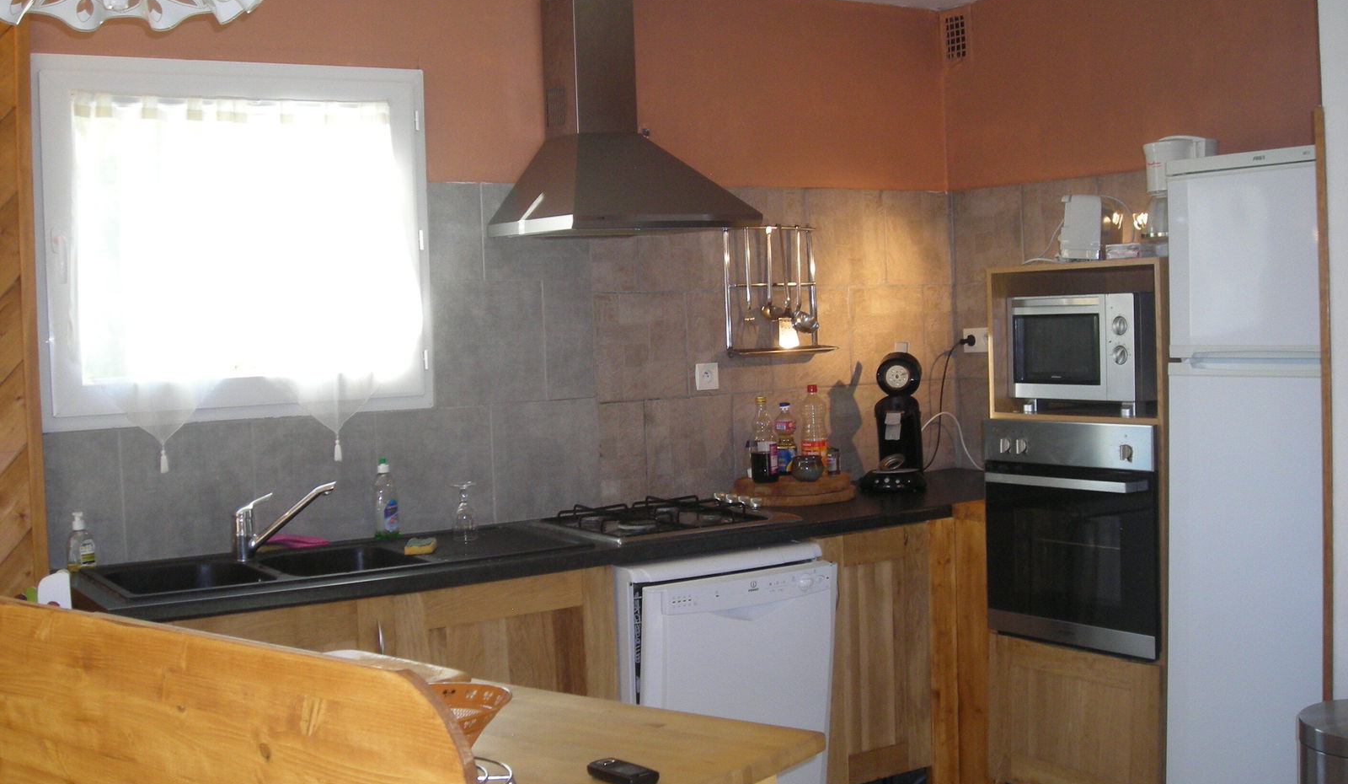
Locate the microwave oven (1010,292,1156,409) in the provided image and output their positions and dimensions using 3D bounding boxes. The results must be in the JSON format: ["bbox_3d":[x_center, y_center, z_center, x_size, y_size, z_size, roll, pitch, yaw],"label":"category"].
[{"bbox_3d":[1.205,-0.113,4.041,0.360,0.300,0.445,-4,4,-35],"label":"microwave oven"}]

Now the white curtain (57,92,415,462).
[{"bbox_3d":[-1.047,-0.290,3.742,0.910,0.940,0.050,-4,4,-31],"label":"white curtain"}]

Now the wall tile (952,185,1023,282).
[{"bbox_3d":[1.036,-0.516,4.873,0.012,0.310,0.325,-4,4,-33],"label":"wall tile"}]

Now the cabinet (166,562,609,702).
[{"bbox_3d":[-0.765,0.848,3.628,1.180,0.800,0.580,-4,4,-31],"label":"cabinet"}]

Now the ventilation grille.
[{"bbox_3d":[0.944,-1.181,4.931,0.020,0.190,0.125,-4,4,-33],"label":"ventilation grille"}]

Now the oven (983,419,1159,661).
[{"bbox_3d":[1.236,0.359,4.031,0.550,0.600,0.595,-4,4,-35],"label":"oven"}]

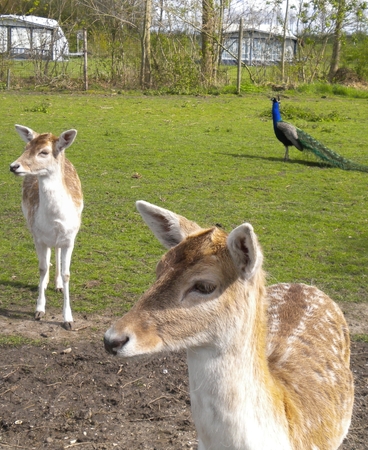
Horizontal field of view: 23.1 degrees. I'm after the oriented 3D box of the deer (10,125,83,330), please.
[{"bbox_3d":[-0.778,-0.060,5.245,0.400,1.120,1.100,0,12,-8],"label":"deer"}]

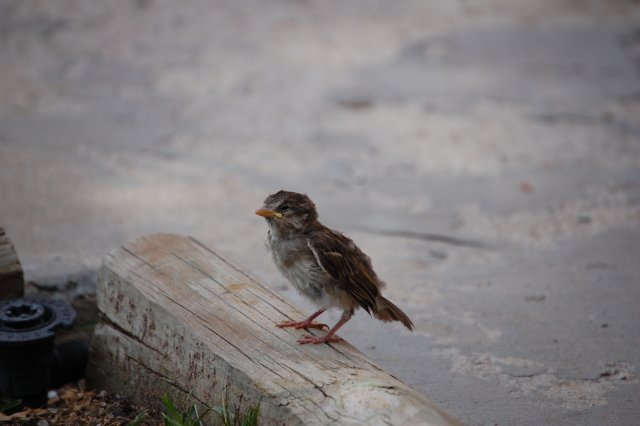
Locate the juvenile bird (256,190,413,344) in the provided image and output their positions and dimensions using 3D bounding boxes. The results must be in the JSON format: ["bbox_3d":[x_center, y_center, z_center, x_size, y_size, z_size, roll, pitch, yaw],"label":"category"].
[{"bbox_3d":[0.008,0.027,3.050,0.097,0.096,0.047,-8,25,-18],"label":"juvenile bird"}]

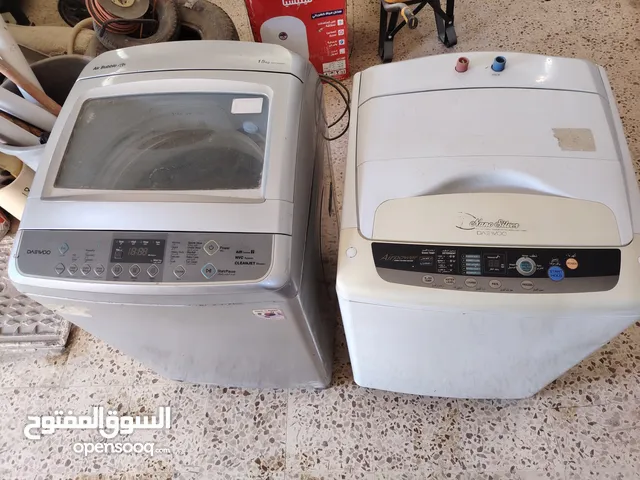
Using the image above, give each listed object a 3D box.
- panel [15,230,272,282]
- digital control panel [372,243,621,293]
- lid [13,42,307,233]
[{"bbox_3d":[-0.366,0.037,0.919,0.565,0.030,0.101,1,82,8],"label":"panel"},{"bbox_3d":[0.357,0.061,0.930,0.495,0.030,0.097,1,82,8],"label":"digital control panel"},{"bbox_3d":[-0.338,-0.245,1.067,0.610,0.080,0.550,1,62,8],"label":"lid"}]

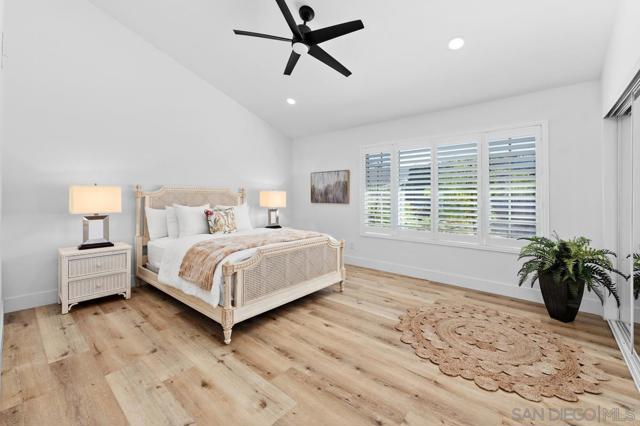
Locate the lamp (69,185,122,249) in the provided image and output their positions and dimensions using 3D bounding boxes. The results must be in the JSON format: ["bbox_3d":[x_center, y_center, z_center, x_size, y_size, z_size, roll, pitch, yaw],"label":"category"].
[{"bbox_3d":[-2.745,0.043,3.060,0.260,0.770,0.465,3,4,41],"label":"lamp"}]

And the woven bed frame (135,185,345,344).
[{"bbox_3d":[-1.151,0.320,3.502,2.322,1.439,1.776,2,4,39],"label":"woven bed frame"}]

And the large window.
[{"bbox_3d":[1.704,-0.342,3.709,2.511,1.617,0.100,2,4,40],"label":"large window"}]

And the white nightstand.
[{"bbox_3d":[-2.697,0.750,2.998,0.432,0.640,0.620,3,4,41],"label":"white nightstand"}]

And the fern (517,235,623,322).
[{"bbox_3d":[2.500,0.666,2.548,0.730,0.850,0.730,2,4,39],"label":"fern"}]

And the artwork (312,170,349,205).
[{"bbox_3d":[0.166,-0.501,4.960,0.976,0.637,0.040,2,4,40],"label":"artwork"}]

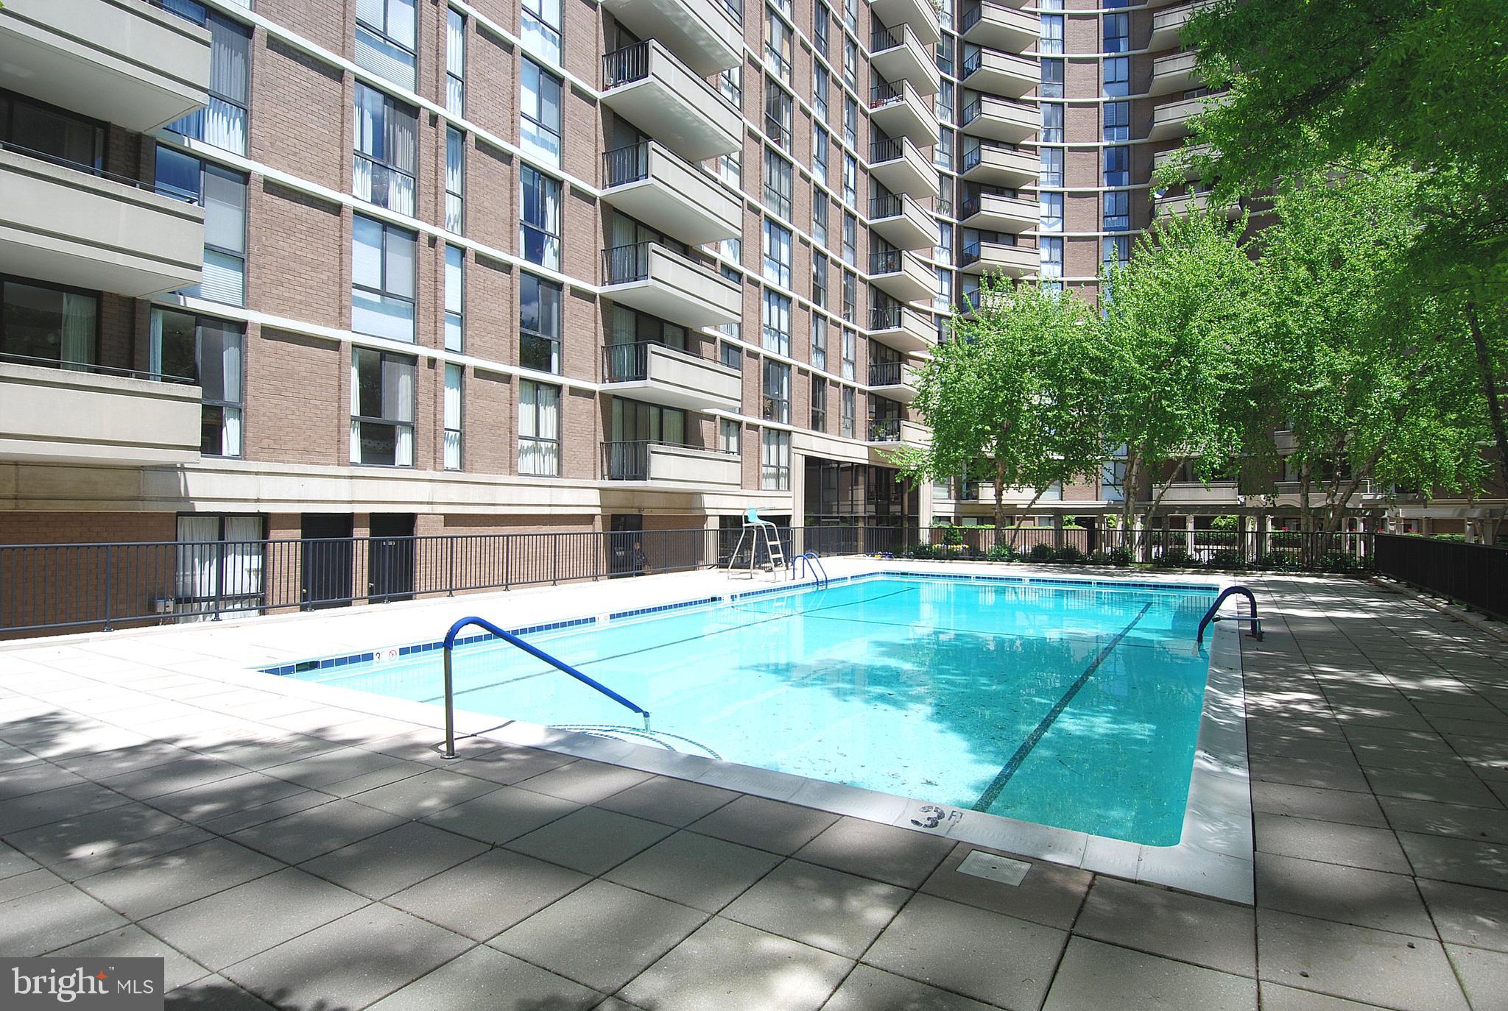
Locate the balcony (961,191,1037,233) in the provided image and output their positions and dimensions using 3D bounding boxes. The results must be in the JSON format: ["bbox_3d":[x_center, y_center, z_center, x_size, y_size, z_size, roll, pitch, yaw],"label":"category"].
[{"bbox_3d":[14.250,-16.808,43.470,4.150,1.220,1.750,1,-1,-20],"label":"balcony"}]

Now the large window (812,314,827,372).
[{"bbox_3d":[2.704,-6.890,32.058,0.150,2.330,1.420,-1,-1,32],"label":"large window"}]

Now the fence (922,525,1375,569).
[{"bbox_3d":[11.378,1.343,23.660,12.650,1.100,0.070,-1,-1,31],"label":"fence"}]

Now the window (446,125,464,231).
[{"bbox_3d":[-6.692,-7.182,16.837,0.150,2.250,0.550,-1,-1,32],"label":"window"}]

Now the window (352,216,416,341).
[{"bbox_3d":[-7.673,-4.649,15.717,0.150,2.421,1.458,0,-1,32],"label":"window"}]

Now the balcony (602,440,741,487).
[{"bbox_3d":[-2.337,-1.045,22.339,1.750,1.220,4.450,0,-1,32],"label":"balcony"}]

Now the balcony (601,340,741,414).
[{"bbox_3d":[-2.320,-3.735,22.374,1.750,1.220,4.450,0,-1,32],"label":"balcony"}]

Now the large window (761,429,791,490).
[{"bbox_3d":[0.806,-1.771,29.186,0.150,2.394,2.327,0,-1,32],"label":"large window"}]

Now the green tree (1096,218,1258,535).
[{"bbox_3d":[14.131,-3.892,25.200,5.600,11.920,5.700,-1,-1,32],"label":"green tree"}]

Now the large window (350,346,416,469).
[{"bbox_3d":[-7.573,-1.957,15.332,0.150,2.360,1.430,-1,-1,32],"label":"large window"}]

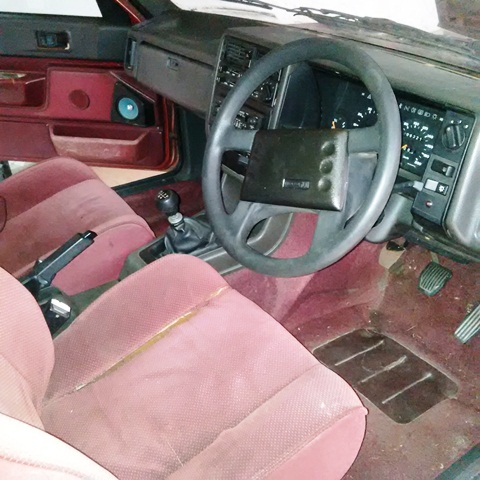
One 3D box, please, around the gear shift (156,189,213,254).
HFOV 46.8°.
[{"bbox_3d":[-0.116,-0.055,1.225,0.130,0.160,0.090,-24,41,-34],"label":"gear shift"}]

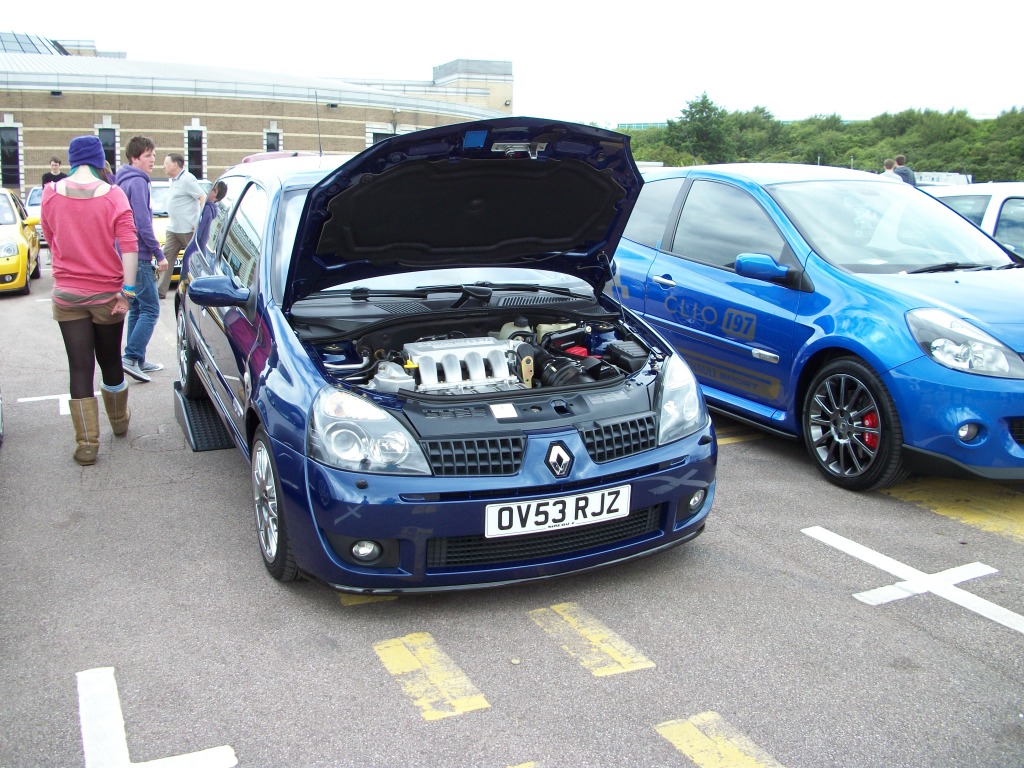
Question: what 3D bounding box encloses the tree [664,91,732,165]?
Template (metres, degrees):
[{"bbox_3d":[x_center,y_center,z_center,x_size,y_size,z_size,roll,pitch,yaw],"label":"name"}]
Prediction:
[{"bbox_3d":[9.960,-12.594,55.000,3.800,6.000,3.800,-4,12,-19],"label":"tree"}]

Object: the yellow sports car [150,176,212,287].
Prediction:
[{"bbox_3d":[-5.050,-2.296,15.400,1.650,1.430,3.830,-4,12,-18],"label":"yellow sports car"}]

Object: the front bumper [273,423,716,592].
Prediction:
[{"bbox_3d":[0.061,0.362,3.552,1.620,0.530,0.520,-5,17,-23],"label":"front bumper"}]

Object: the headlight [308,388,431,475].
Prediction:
[{"bbox_3d":[-0.472,0.144,3.257,0.345,0.245,0.340,-3,16,-17],"label":"headlight"}]

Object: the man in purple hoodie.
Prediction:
[{"bbox_3d":[-2.730,-0.933,7.650,0.450,1.720,0.500,1,11,6],"label":"man in purple hoodie"}]

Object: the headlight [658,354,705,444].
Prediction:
[{"bbox_3d":[0.598,0.044,3.719,0.345,0.245,0.340,-8,18,-30],"label":"headlight"}]

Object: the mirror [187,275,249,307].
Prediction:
[{"bbox_3d":[-1.141,-0.360,4.001,0.220,0.125,0.140,-5,17,-23],"label":"mirror"}]

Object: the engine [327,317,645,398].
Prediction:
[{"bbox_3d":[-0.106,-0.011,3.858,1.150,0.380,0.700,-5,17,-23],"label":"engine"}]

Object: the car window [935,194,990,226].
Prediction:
[{"bbox_3d":[3.170,-1.204,7.400,0.070,0.380,0.680,14,7,-16],"label":"car window"}]

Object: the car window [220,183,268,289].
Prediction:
[{"bbox_3d":[-1.108,-0.637,4.335,0.070,0.400,0.850,17,7,-28],"label":"car window"}]

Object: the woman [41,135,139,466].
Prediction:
[{"bbox_3d":[-2.200,-0.477,5.530,0.520,1.640,0.430,-4,12,-16],"label":"woman"}]

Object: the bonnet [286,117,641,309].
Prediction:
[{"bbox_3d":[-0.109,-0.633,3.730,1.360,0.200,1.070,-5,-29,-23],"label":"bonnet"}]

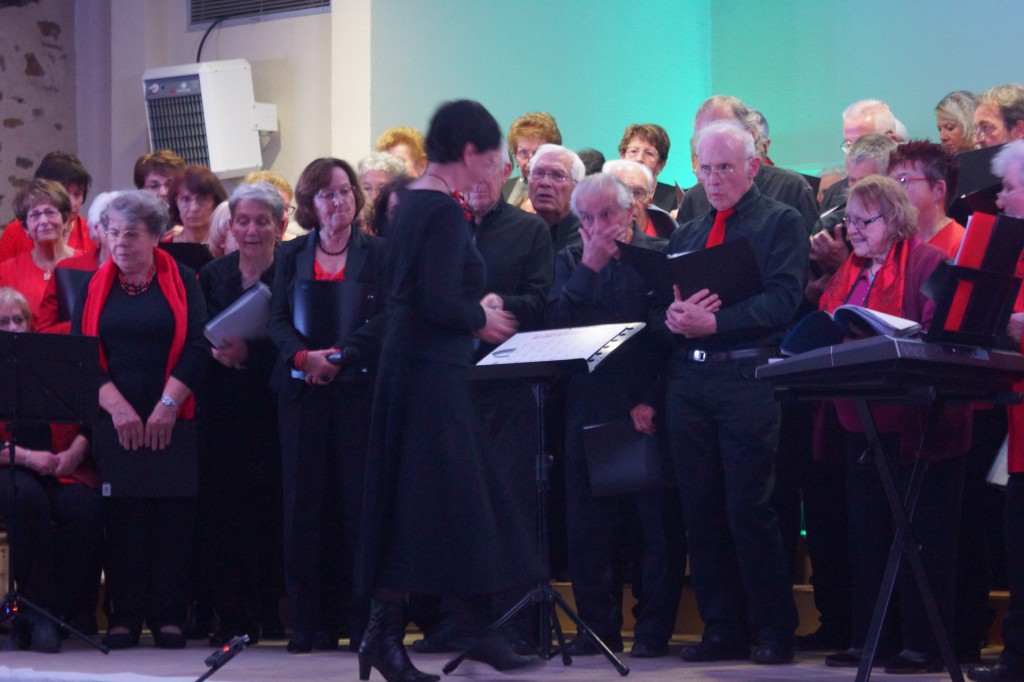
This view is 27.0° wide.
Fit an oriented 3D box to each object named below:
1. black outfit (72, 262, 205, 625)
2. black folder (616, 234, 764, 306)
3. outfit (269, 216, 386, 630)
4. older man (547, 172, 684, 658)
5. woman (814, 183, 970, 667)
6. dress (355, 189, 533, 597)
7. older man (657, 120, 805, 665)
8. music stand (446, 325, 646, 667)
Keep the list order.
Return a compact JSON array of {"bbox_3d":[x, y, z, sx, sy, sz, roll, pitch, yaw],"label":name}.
[{"bbox_3d":[-1.258,0.360,7.200,0.460,1.270,0.320,0,-4,-2],"label":"black outfit"},{"bbox_3d":[0.554,-0.209,6.620,0.430,0.090,0.310,0,-37,16],"label":"black folder"},{"bbox_3d":[-0.623,0.316,7.256,0.460,1.404,0.330,0,-3,-7],"label":"outfit"},{"bbox_3d":[0.341,0.236,7.121,0.480,1.606,0.380,-1,-3,19],"label":"older man"},{"bbox_3d":[1.186,0.250,6.699,0.490,1.542,0.400,-2,-4,36],"label":"woman"},{"bbox_3d":[-0.200,0.146,6.280,0.520,1.196,0.480,1,-3,-21],"label":"dress"},{"bbox_3d":[0.706,0.153,6.925,0.500,1.750,0.400,-2,-3,27],"label":"older man"},{"bbox_3d":[0.108,0.477,6.527,0.580,1.063,0.550,-3,-4,43],"label":"music stand"}]

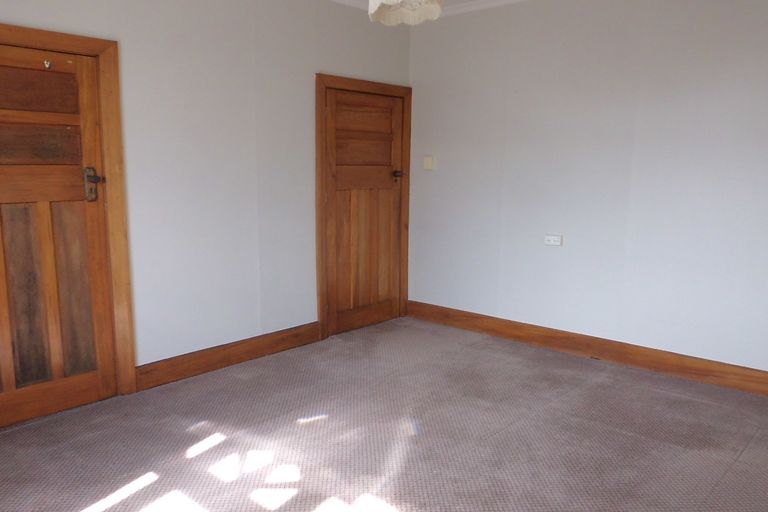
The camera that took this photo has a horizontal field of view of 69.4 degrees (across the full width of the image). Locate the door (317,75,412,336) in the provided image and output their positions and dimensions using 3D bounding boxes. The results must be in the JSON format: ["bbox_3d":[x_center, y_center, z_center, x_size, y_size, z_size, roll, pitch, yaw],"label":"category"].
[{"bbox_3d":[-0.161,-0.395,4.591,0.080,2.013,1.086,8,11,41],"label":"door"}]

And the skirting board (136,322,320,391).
[{"bbox_3d":[-0.988,0.653,3.789,0.025,0.150,1.429,8,11,41],"label":"skirting board"}]

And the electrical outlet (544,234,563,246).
[{"bbox_3d":[1.255,-0.115,4.078,0.128,0.076,0.015,8,11,41],"label":"electrical outlet"}]

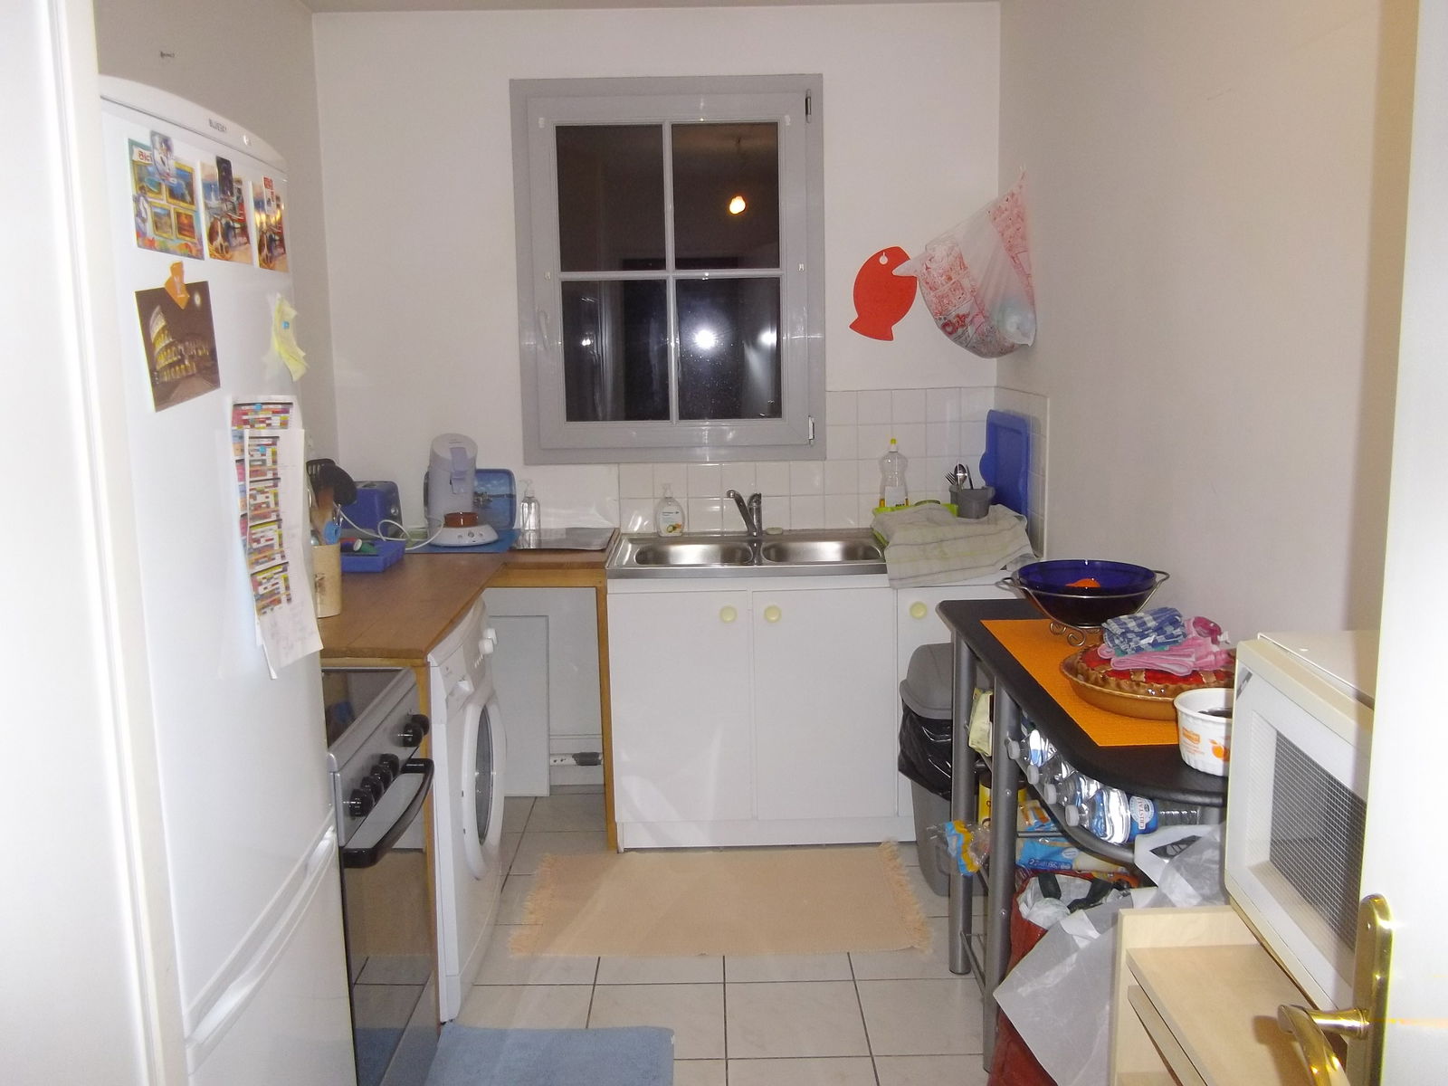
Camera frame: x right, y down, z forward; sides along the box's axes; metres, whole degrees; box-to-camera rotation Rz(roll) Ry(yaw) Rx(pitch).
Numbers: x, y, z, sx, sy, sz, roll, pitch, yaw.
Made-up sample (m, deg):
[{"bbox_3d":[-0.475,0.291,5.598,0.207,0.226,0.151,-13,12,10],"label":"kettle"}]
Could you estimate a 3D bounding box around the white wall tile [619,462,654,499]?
[{"bbox_3d":[-0.280,-0.198,3.615,0.109,0.109,0.010,-1,8,-1],"label":"white wall tile"}]

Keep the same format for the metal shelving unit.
[{"bbox_3d":[0.709,0.632,2.092,0.419,0.828,1.242,-1,8,-1],"label":"metal shelving unit"}]

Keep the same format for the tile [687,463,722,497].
[{"bbox_3d":[-0.062,-0.203,3.617,0.109,0.109,0.010,-1,8,-1],"label":"tile"}]

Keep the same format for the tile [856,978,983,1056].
[{"bbox_3d":[0.446,1.025,2.443,0.296,0.010,0.296,-1,9,-1],"label":"tile"}]

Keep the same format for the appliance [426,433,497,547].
[{"bbox_3d":[-0.807,-0.161,3.452,0.210,0.322,0.285,-5,9,-27],"label":"appliance"}]

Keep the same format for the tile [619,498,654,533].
[{"bbox_3d":[-0.279,-0.086,3.631,0.109,0.109,0.010,-1,8,-1],"label":"tile"}]

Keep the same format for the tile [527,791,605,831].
[{"bbox_3d":[-0.462,0.857,3.610,0.296,0.010,0.296,-1,9,-1],"label":"tile"}]

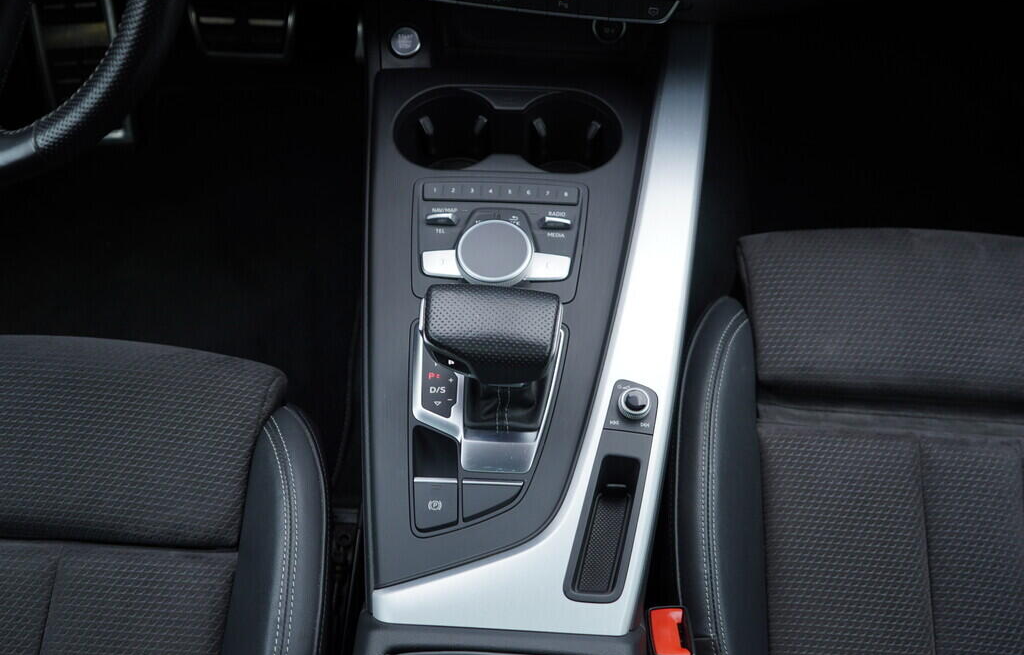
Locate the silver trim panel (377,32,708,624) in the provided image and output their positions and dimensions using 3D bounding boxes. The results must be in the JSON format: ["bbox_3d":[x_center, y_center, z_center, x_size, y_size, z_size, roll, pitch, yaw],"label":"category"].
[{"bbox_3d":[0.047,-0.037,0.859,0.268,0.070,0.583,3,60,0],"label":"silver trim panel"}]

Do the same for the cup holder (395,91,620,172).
[{"bbox_3d":[-0.004,-0.159,0.953,0.203,0.075,0.100,3,60,0],"label":"cup holder"}]

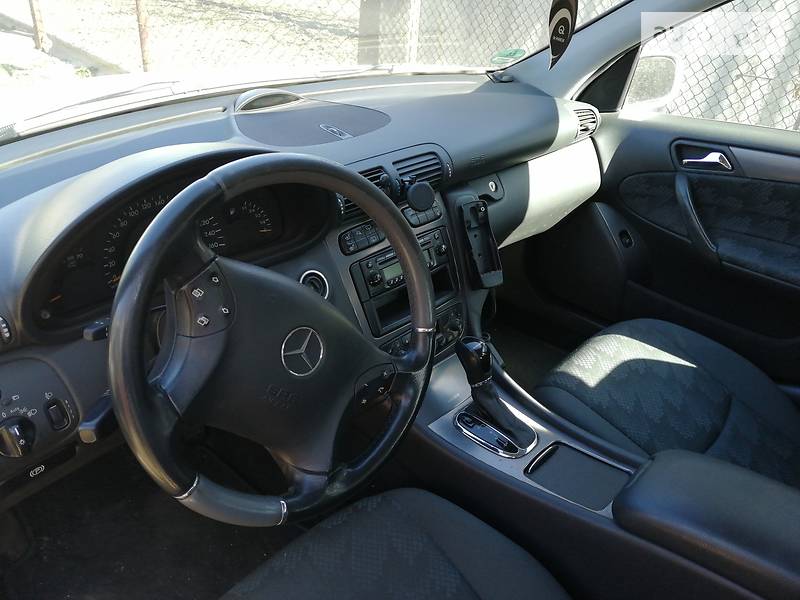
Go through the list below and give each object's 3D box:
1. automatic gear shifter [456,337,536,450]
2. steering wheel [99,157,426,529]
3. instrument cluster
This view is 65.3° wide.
[{"bbox_3d":[0.157,0.148,0.991,0.080,0.155,0.135,-25,41,-38],"label":"automatic gear shifter"},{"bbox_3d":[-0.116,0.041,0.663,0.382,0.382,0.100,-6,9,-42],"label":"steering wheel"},{"bbox_3d":[-0.295,-0.074,0.800,0.350,0.135,0.060,-25,21,-38],"label":"instrument cluster"}]

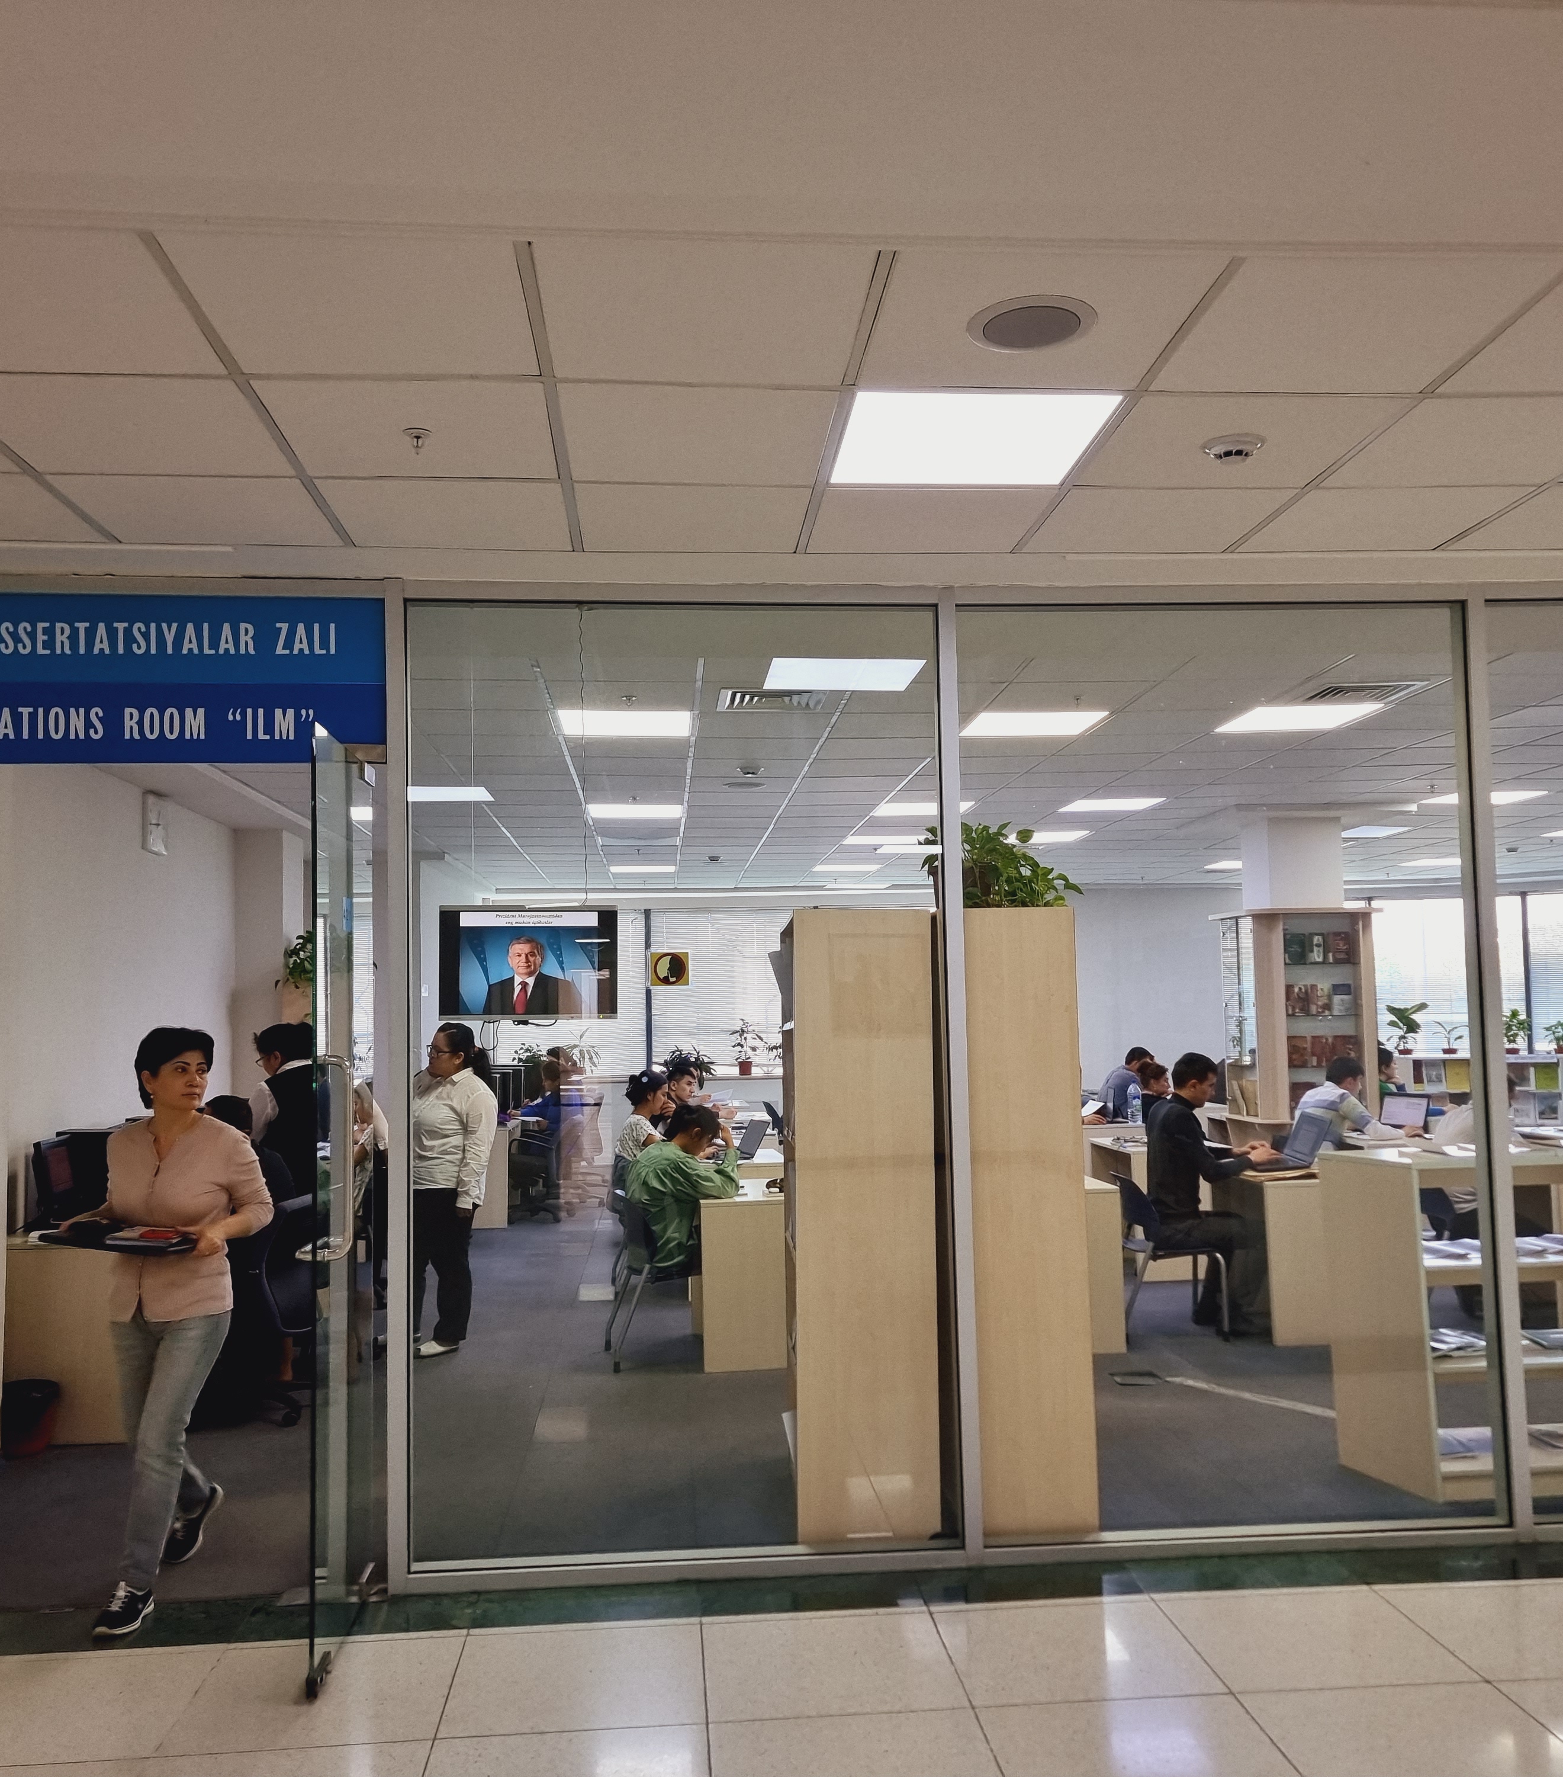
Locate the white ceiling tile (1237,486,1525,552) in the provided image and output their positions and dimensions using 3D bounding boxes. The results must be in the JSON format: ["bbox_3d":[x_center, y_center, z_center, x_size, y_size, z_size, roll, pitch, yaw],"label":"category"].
[{"bbox_3d":[1.562,-0.970,4.289,0.590,0.020,0.570,-1,-5,-4],"label":"white ceiling tile"}]

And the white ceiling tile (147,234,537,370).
[{"bbox_3d":[-0.751,-1.055,2.963,0.588,0.025,0.560,-1,-4,-4],"label":"white ceiling tile"}]

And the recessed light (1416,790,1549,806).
[{"bbox_3d":[4.423,-0.564,10.397,0.590,0.030,0.590,-1,-4,-4],"label":"recessed light"}]

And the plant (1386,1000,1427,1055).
[{"bbox_3d":[6.341,1.431,16.660,0.380,0.510,0.340,-1,-4,-4],"label":"plant"}]

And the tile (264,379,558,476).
[{"bbox_3d":[-0.779,-0.984,3.517,0.595,0.020,0.600,-1,-4,-5],"label":"tile"}]

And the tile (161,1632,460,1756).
[{"bbox_3d":[-1.081,1.897,3.881,0.595,0.015,0.600,-1,-4,-5],"label":"tile"}]

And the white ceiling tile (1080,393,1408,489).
[{"bbox_3d":[1.017,-1.007,3.688,0.580,0.015,0.590,-1,-4,-4],"label":"white ceiling tile"}]

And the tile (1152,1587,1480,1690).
[{"bbox_3d":[1.311,1.866,4.092,0.600,0.015,0.600,-1,-5,-4],"label":"tile"}]

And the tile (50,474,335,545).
[{"bbox_3d":[-1.418,-0.933,4.046,0.595,0.020,0.570,-1,-4,-5],"label":"tile"}]

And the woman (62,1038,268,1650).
[{"bbox_3d":[-1.746,1.186,4.690,0.500,1.570,0.680,-2,-4,9],"label":"woman"}]

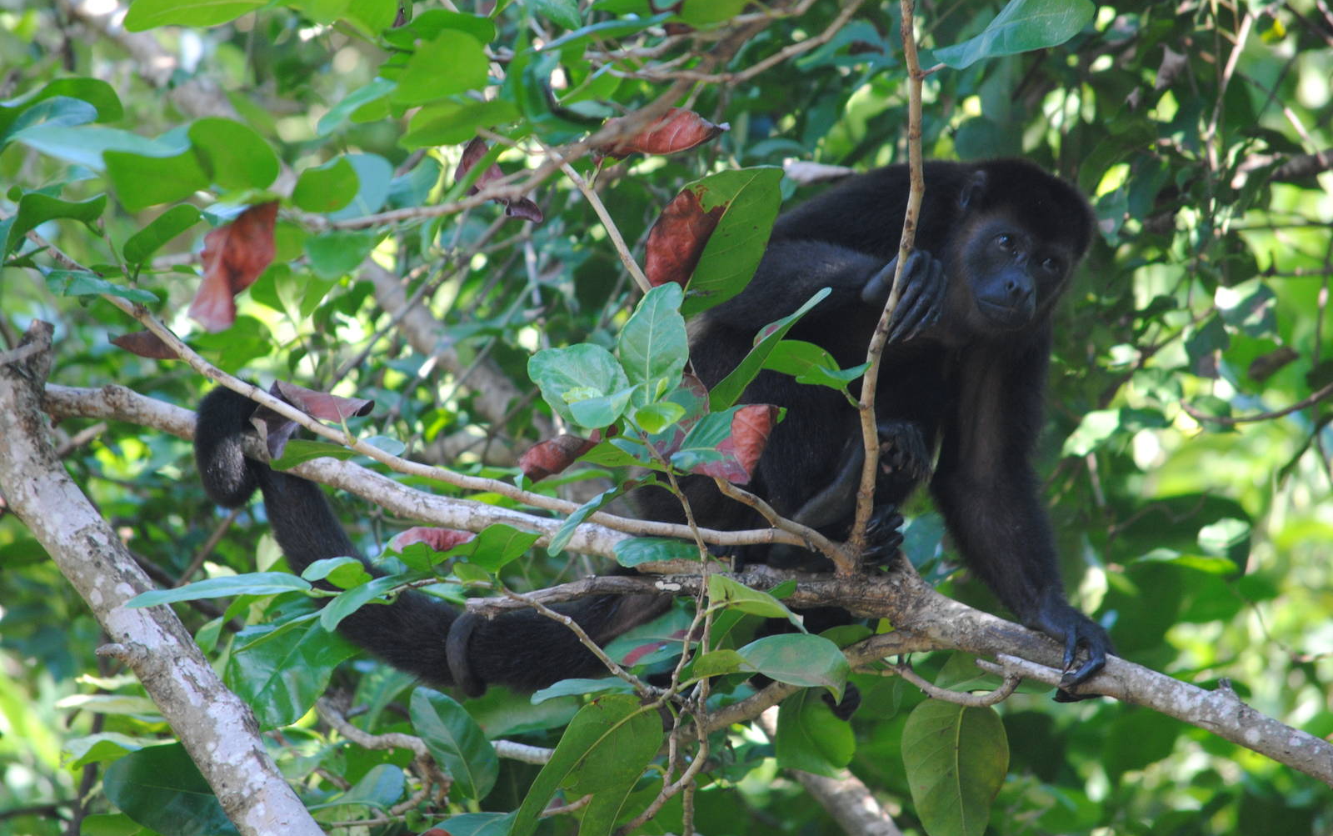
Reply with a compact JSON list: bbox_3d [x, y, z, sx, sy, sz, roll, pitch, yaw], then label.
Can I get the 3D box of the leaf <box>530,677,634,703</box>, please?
[{"bbox_3d":[-0.062,0.200,9.800,0.080,0.012,0.042,-6,16,-14],"label":"leaf"}]

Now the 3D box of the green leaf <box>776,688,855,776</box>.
[{"bbox_3d":[0.112,0.238,10.100,0.052,0.066,0.018,-11,-6,-8],"label":"green leaf"}]

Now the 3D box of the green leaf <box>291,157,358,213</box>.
[{"bbox_3d":[-0.282,-0.192,11.000,0.056,0.047,0.025,0,-10,0],"label":"green leaf"}]

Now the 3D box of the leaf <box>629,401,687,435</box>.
[{"bbox_3d":[-0.007,0.000,11.350,0.048,0.027,0.030,0,-10,0],"label":"leaf"}]

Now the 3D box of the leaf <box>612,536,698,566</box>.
[{"bbox_3d":[-0.008,0.113,11.350,0.075,0.026,0.040,0,-10,0],"label":"leaf"}]

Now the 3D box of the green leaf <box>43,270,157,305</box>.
[{"bbox_3d":[-0.416,-0.096,9.800,0.086,0.014,0.042,12,19,11],"label":"green leaf"}]

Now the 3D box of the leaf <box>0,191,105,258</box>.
[{"bbox_3d":[-0.513,-0.162,11.200,0.085,0.052,0.045,0,-10,0],"label":"leaf"}]

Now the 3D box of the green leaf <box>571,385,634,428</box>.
[{"bbox_3d":[-0.047,-0.008,9.700,0.055,0.014,0.040,-11,37,-34],"label":"green leaf"}]

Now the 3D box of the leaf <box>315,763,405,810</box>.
[{"bbox_3d":[-0.269,0.323,11.700,0.080,0.038,0.040,0,-10,0],"label":"leaf"}]

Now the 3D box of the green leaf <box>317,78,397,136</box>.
[{"bbox_3d":[-0.221,-0.221,9.500,0.066,0.012,0.038,-32,29,-18],"label":"green leaf"}]

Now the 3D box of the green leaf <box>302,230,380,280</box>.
[{"bbox_3d":[-0.267,-0.135,11.000,0.063,0.040,0.030,0,-10,0],"label":"green leaf"}]

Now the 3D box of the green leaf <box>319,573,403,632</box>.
[{"bbox_3d":[-0.260,0.157,11.350,0.085,0.025,0.035,-30,-6,-6],"label":"green leaf"}]

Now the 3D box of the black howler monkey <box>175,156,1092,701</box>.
[{"bbox_3d":[-0.014,0.008,11.550,0.710,0.460,0.350,-5,-11,25],"label":"black howler monkey"}]

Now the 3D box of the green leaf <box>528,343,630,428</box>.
[{"bbox_3d":[-0.074,-0.028,11.350,0.085,0.070,0.035,0,-10,0],"label":"green leaf"}]

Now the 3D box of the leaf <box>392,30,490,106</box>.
[{"bbox_3d":[-0.159,-0.246,9.400,0.070,0.014,0.058,-6,-52,24],"label":"leaf"}]

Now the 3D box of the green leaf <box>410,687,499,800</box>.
[{"bbox_3d":[-0.183,0.280,11.500,0.060,0.110,0.020,-29,-6,-18],"label":"green leaf"}]

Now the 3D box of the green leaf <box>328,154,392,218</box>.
[{"bbox_3d":[-0.221,-0.165,9.500,0.050,0.058,0.012,-33,6,-10],"label":"green leaf"}]

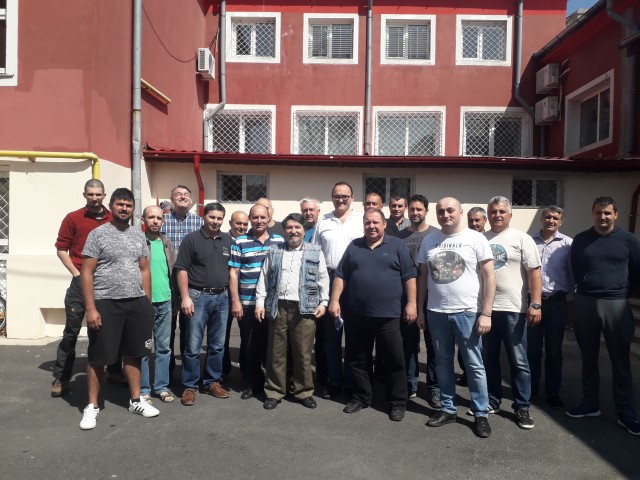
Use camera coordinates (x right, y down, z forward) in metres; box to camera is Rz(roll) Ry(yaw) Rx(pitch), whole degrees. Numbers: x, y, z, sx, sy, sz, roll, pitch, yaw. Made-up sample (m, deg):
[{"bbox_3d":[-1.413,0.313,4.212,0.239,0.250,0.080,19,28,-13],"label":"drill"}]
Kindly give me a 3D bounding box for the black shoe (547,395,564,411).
[{"bbox_3d":[2.051,1.372,4.368,0.108,0.115,0.290,1,1,12],"label":"black shoe"}]

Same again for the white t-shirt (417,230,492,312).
[{"bbox_3d":[1.067,0.238,3.960,0.540,0.630,0.310,2,2,29],"label":"white t-shirt"}]

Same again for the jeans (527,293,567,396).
[{"bbox_3d":[2.010,0.927,4.430,0.360,0.910,0.260,2,2,28],"label":"jeans"}]

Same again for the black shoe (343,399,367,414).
[{"bbox_3d":[0.305,1.352,4.186,0.290,0.115,0.105,0,1,-44],"label":"black shoe"}]

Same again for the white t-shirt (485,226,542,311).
[{"bbox_3d":[1.538,0.250,4.160,0.550,0.640,0.320,2,2,34],"label":"white t-shirt"}]

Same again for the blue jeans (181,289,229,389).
[{"bbox_3d":[-1.014,0.868,4.420,0.390,0.870,0.280,0,1,-20],"label":"blue jeans"}]

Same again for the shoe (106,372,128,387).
[{"bbox_3d":[-1.925,1.299,4.795,0.300,0.130,0.110,2,1,44],"label":"shoe"}]

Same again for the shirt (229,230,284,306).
[{"bbox_3d":[-0.556,0.256,4.480,0.500,0.680,0.270,1,1,-7],"label":"shirt"}]

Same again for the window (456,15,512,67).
[{"bbox_3d":[4.107,-4.995,12.500,1.390,1.290,0.150,1,1,0],"label":"window"}]

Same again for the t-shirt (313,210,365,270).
[{"bbox_3d":[0.205,0.009,4.560,0.520,0.570,0.280,1,1,0],"label":"t-shirt"}]

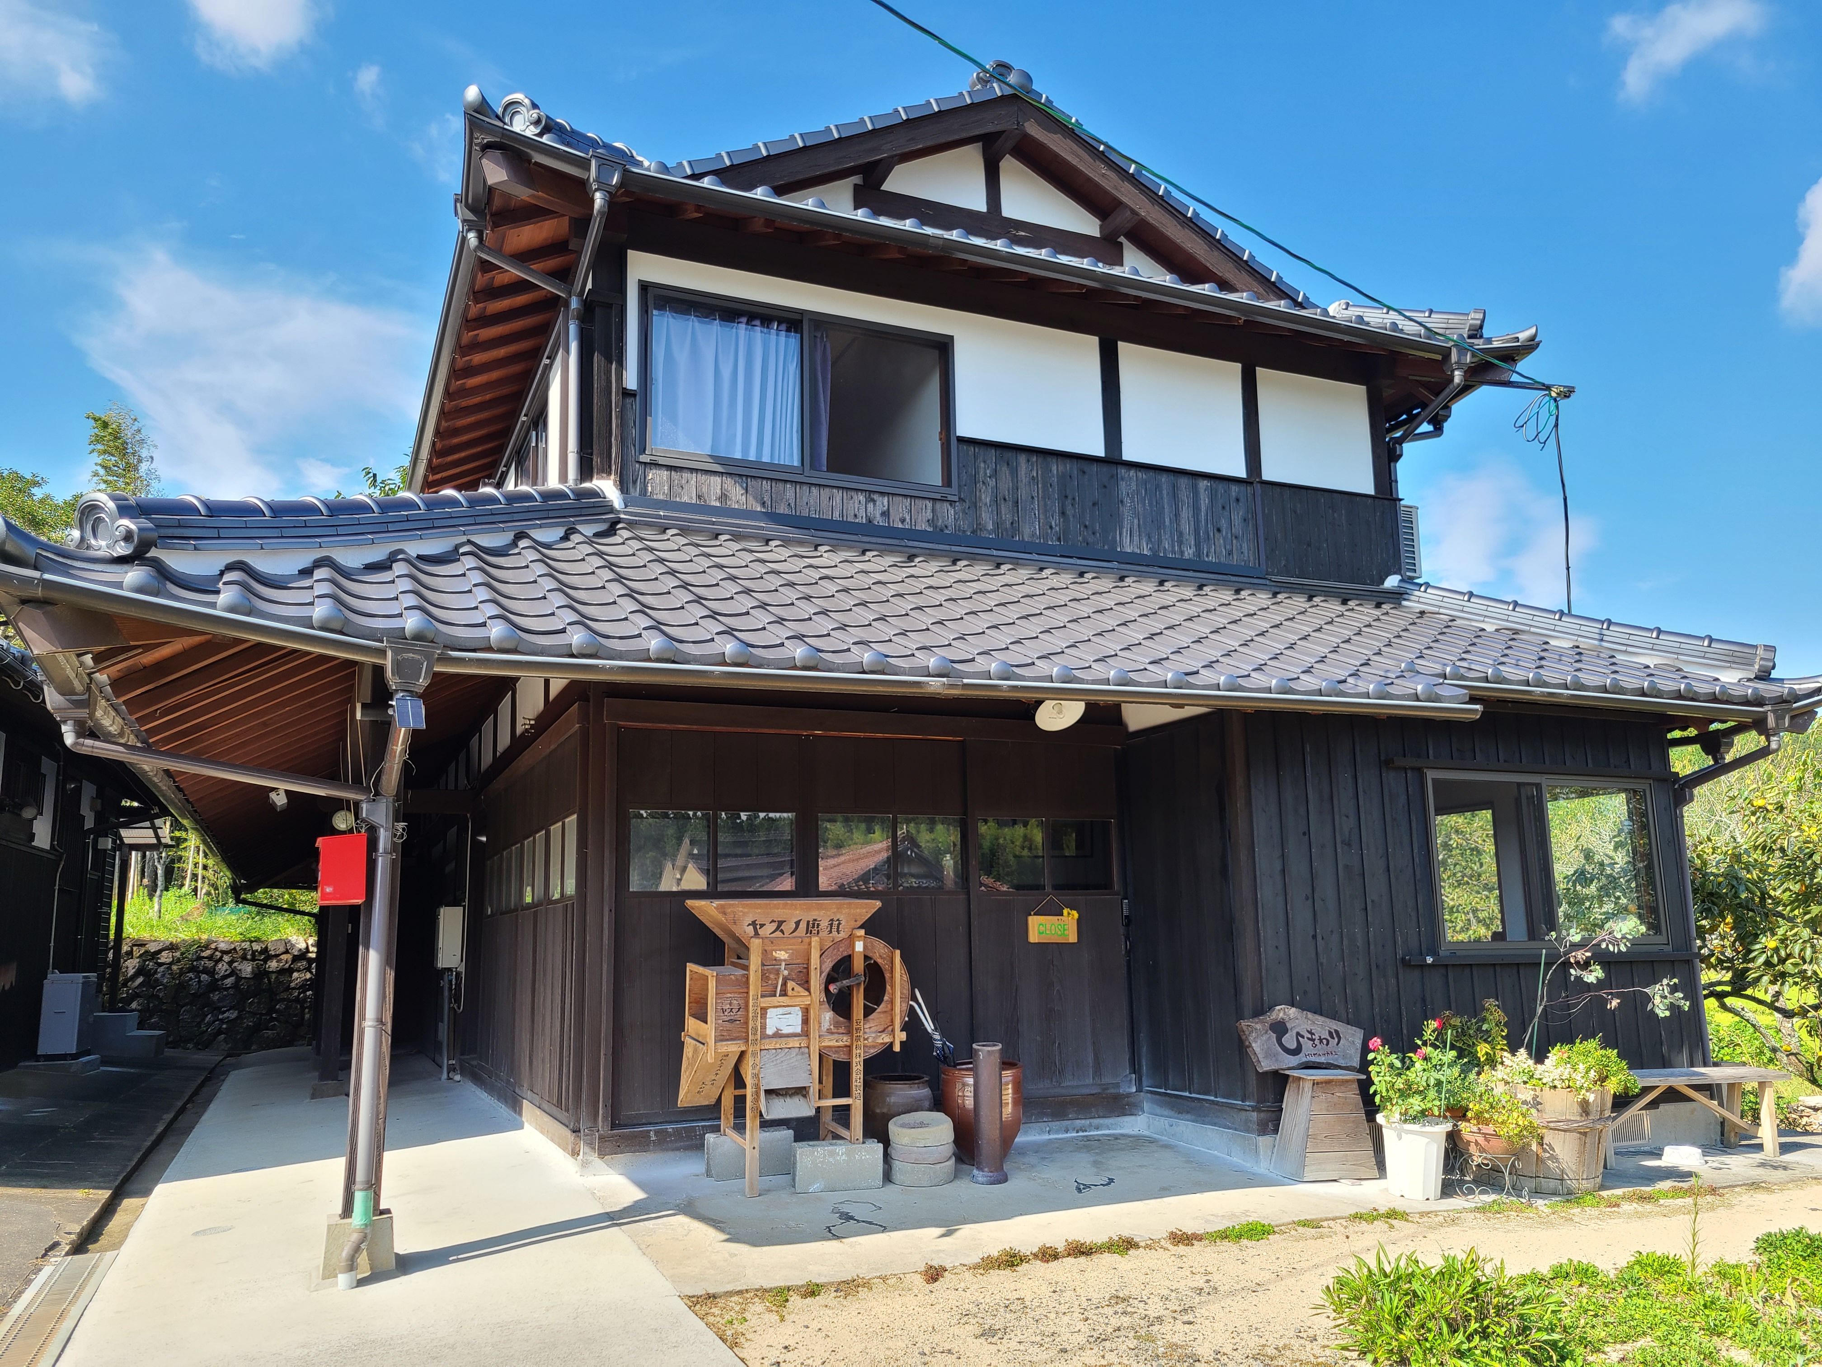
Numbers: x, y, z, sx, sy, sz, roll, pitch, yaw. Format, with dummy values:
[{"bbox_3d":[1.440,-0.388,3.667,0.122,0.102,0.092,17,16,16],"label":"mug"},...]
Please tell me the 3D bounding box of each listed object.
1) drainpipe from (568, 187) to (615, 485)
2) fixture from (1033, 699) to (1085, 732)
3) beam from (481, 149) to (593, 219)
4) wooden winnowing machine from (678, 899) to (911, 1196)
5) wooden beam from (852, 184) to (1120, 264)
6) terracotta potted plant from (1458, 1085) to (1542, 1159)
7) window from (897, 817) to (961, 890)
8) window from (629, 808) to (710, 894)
[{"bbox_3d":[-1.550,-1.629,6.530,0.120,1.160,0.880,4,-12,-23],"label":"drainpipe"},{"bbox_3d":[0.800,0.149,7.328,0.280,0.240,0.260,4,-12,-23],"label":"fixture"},{"bbox_3d":[-1.791,-2.428,6.677,0.120,0.170,0.800,-5,2,21],"label":"beam"},{"bbox_3d":[-0.509,1.604,6.143,0.940,1.220,0.520,4,-12,-23],"label":"wooden winnowing machine"},{"bbox_3d":[0.511,-2.823,8.660,1.890,0.250,0.140,4,-12,-23],"label":"wooden beam"},{"bbox_3d":[2.582,1.931,6.017,0.360,0.290,0.350,4,-12,-23],"label":"terracotta potted plant"},{"bbox_3d":[0.105,0.904,7.251,0.376,0.398,0.050,4,-12,-23],"label":"window"},{"bbox_3d":[-1.172,0.814,6.661,0.400,0.390,0.040,4,-12,-23],"label":"window"}]

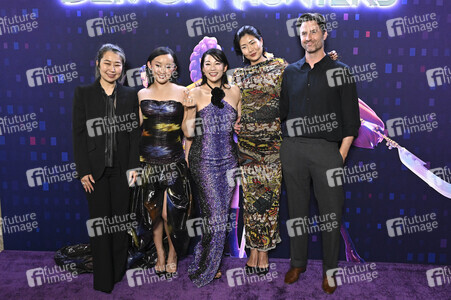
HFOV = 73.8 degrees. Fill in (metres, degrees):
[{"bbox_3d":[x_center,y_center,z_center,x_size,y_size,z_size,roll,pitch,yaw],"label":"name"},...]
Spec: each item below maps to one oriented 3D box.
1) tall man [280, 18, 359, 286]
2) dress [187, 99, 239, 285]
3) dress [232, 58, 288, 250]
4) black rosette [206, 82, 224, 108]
[{"bbox_3d":[0.641,0.036,2.033,0.540,1.847,0.400,4,7,22],"label":"tall man"},{"bbox_3d":[-0.089,0.292,2.111,0.360,1.291,0.380,0,6,-8],"label":"dress"},{"bbox_3d":[0.253,0.054,2.251,0.430,1.440,0.300,2,6,5],"label":"dress"},{"bbox_3d":[-0.055,-0.351,1.942,0.115,0.168,0.060,1,6,-5],"label":"black rosette"}]

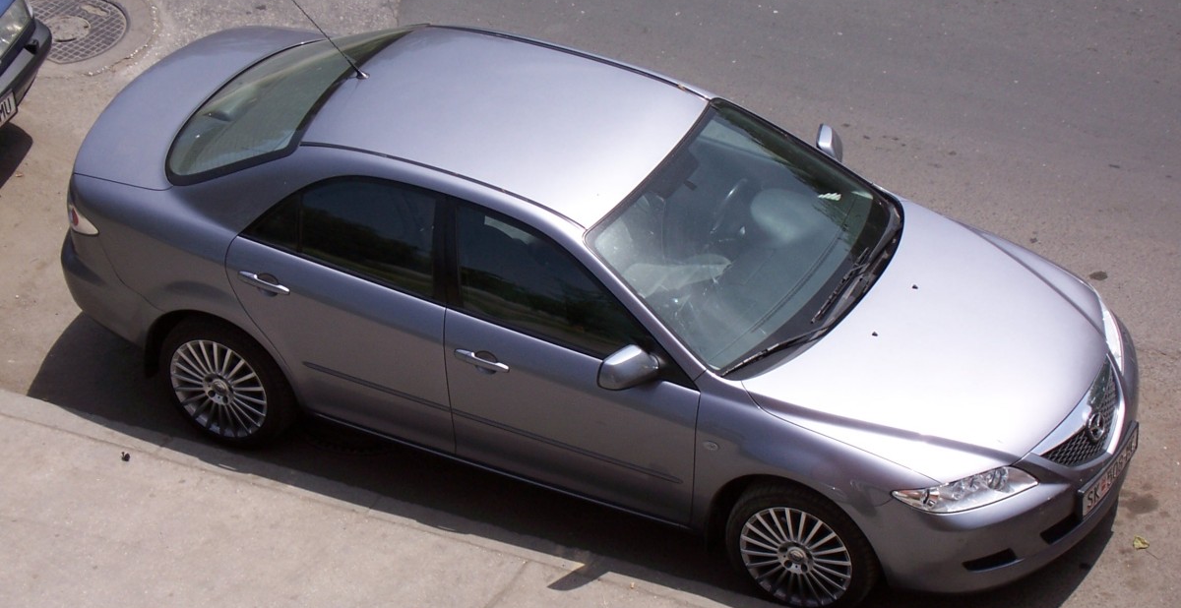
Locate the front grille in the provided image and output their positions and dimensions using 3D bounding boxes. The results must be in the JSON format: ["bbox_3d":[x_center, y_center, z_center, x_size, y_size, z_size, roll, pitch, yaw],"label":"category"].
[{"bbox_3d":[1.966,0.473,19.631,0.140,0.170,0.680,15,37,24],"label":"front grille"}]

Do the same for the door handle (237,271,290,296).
[{"bbox_3d":[-1.328,-0.082,20.241,0.240,0.045,0.050,18,38,23],"label":"door handle"}]

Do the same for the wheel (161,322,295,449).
[{"bbox_3d":[-1.497,0.300,20.738,0.625,0.625,0.215,15,37,24],"label":"wheel"}]

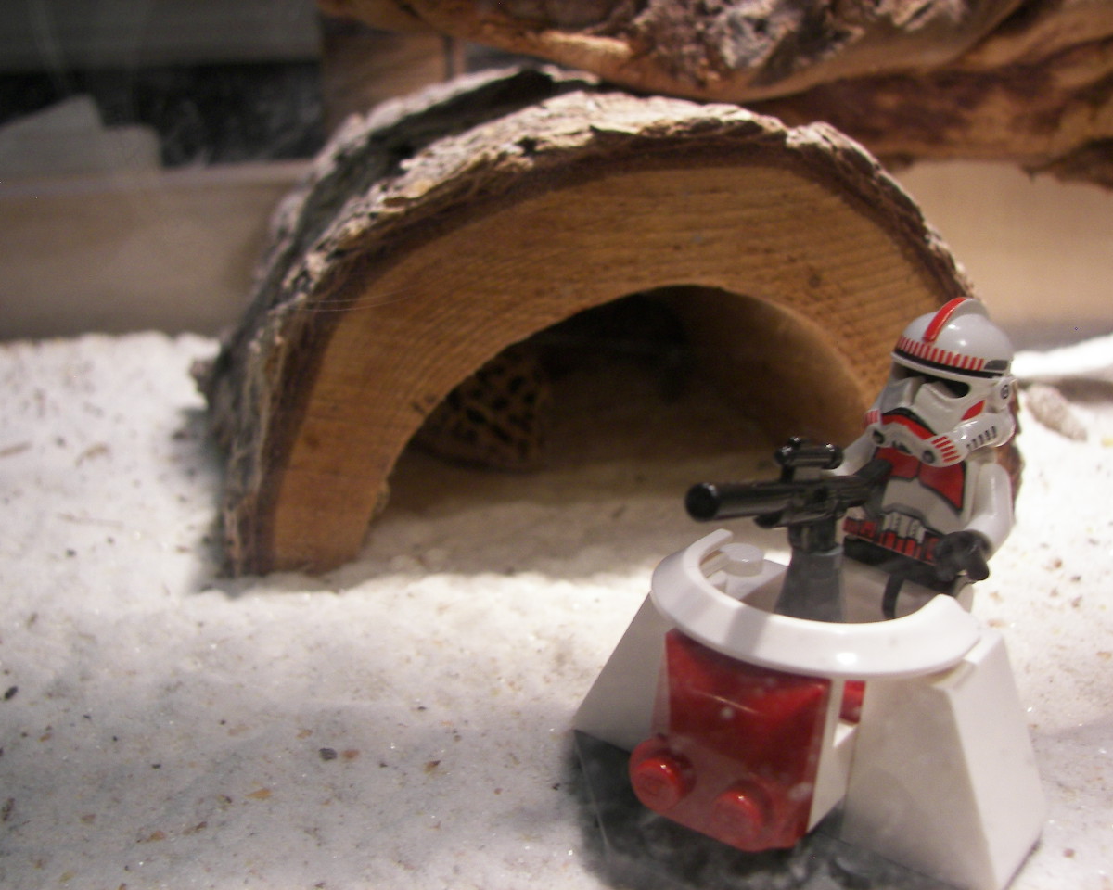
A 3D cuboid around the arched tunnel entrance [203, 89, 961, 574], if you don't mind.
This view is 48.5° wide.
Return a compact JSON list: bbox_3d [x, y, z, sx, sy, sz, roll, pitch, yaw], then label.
[{"bbox_3d":[0.004,-0.030,0.221,0.128,0.071,0.084,-5,20,-14],"label":"arched tunnel entrance"}]

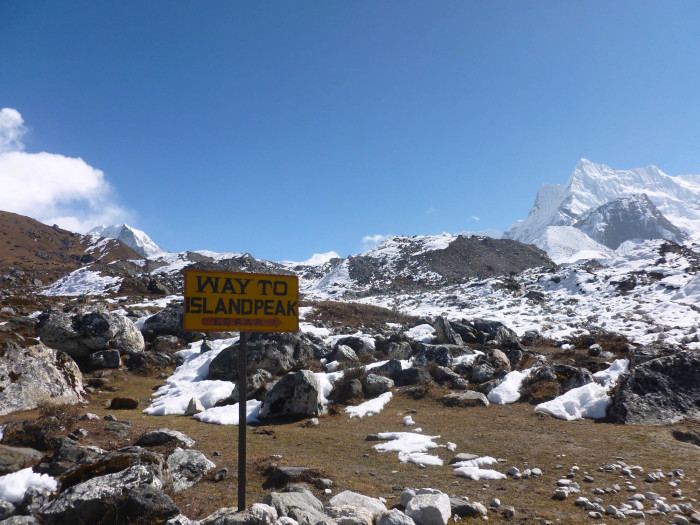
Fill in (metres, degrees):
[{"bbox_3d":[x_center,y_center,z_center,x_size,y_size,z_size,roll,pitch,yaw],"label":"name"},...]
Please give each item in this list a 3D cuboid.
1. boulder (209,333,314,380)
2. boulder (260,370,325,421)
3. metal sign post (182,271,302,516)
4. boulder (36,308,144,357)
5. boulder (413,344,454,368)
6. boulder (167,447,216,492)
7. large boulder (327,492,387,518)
[{"bbox_3d":[-1.547,1.681,10.300,1.869,0.831,1.300,1,-4,-8],"label":"boulder"},{"bbox_3d":[-0.752,1.770,7.600,0.838,0.623,0.650,0,-4,-6],"label":"boulder"},{"bbox_3d":[-0.707,0.814,3.750,0.742,1.560,0.060,2,-4,-25],"label":"metal sign post"},{"bbox_3d":[-5.650,1.510,12.500,2.129,1.084,1.600,2,-4,-24],"label":"boulder"},{"bbox_3d":[1.611,1.820,11.000,0.791,0.454,0.600,-1,-4,8],"label":"boulder"},{"bbox_3d":[-1.280,1.675,4.600,0.384,0.340,0.340,1,-4,-15],"label":"boulder"},{"bbox_3d":[0.044,1.726,4.000,0.415,0.200,0.300,0,-4,1],"label":"large boulder"}]

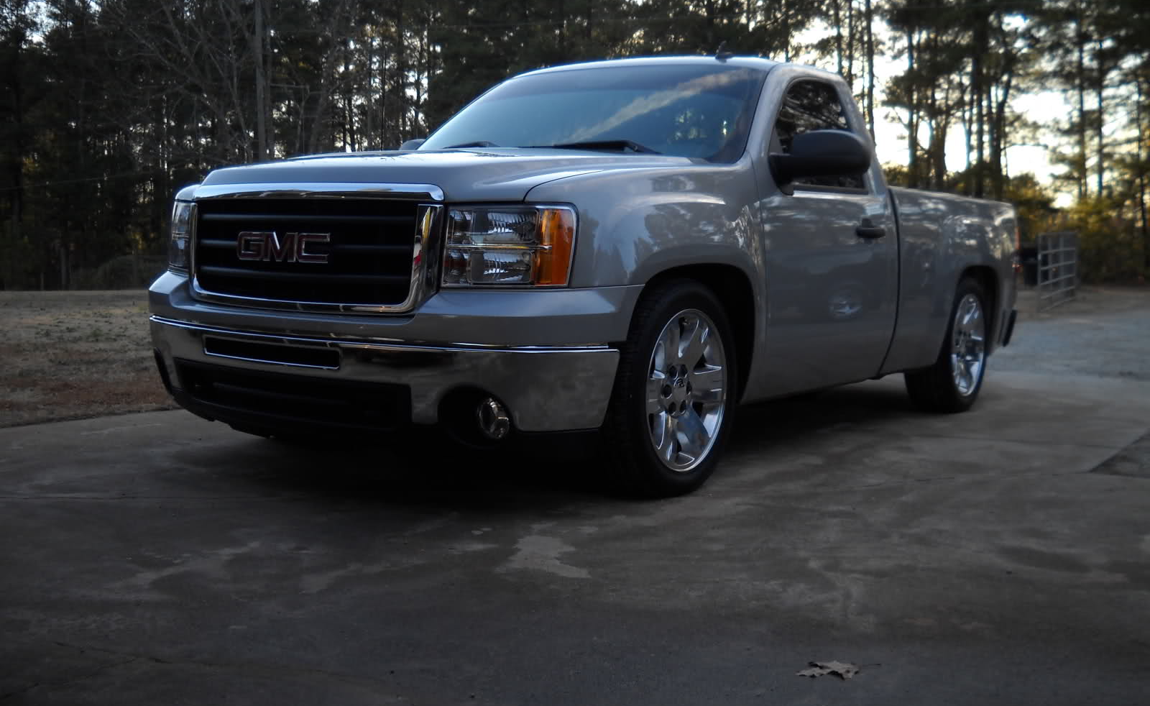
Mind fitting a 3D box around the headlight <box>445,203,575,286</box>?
[{"bbox_3d":[-0.205,-0.316,3.774,0.360,0.247,0.240,4,6,35],"label":"headlight"}]

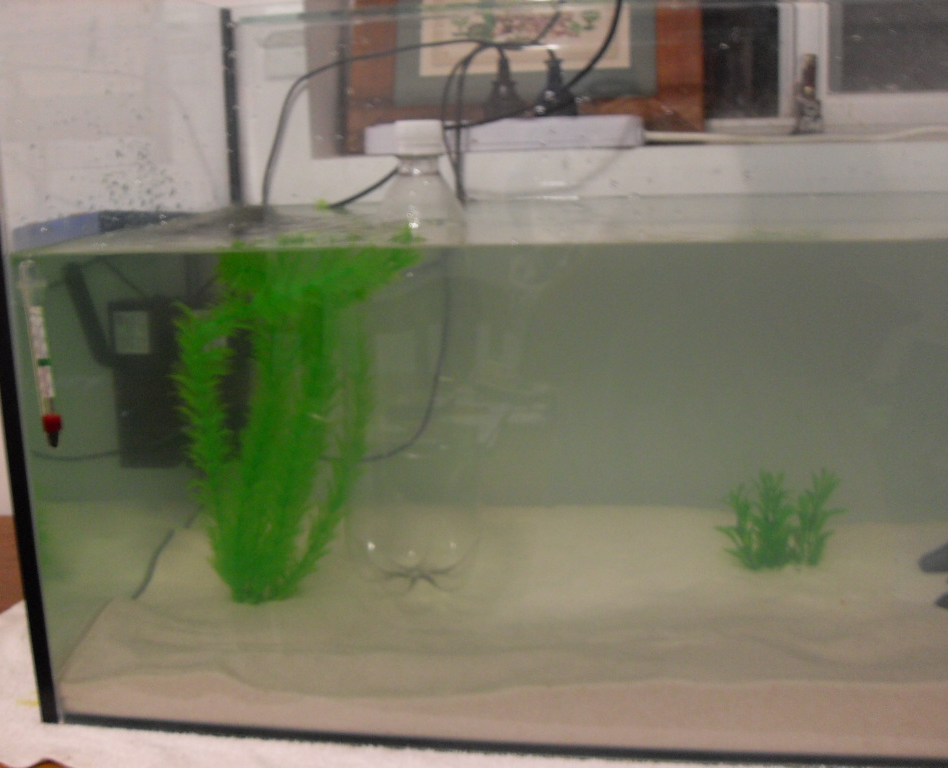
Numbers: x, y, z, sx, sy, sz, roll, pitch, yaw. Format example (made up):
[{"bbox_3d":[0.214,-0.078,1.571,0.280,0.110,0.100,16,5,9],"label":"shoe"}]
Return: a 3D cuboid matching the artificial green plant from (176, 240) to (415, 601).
[{"bbox_3d":[-0.101,0.019,0.656,0.143,0.217,0.130,0,13,8],"label":"artificial green plant"}]

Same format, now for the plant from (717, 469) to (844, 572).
[{"bbox_3d":[0.195,0.086,0.702,0.082,0.061,0.066,0,13,8],"label":"plant"}]

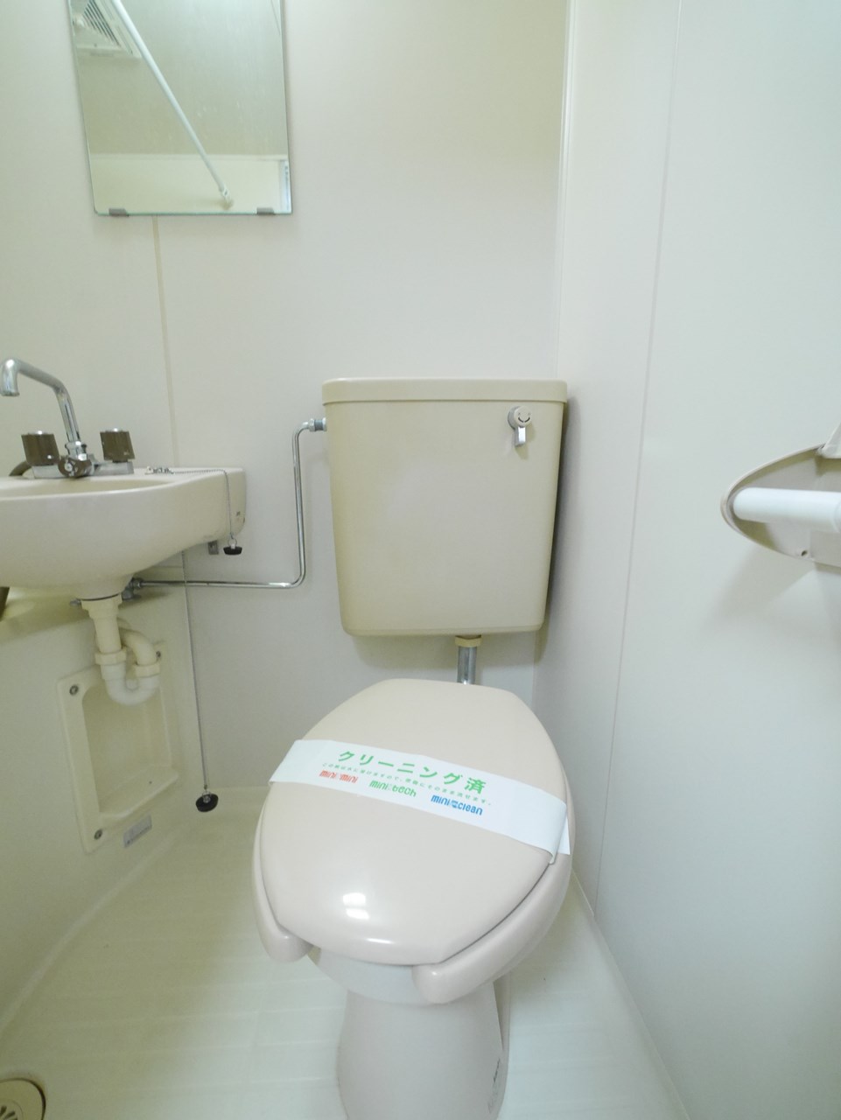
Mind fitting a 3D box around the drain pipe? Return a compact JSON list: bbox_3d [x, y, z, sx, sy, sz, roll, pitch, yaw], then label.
[{"bbox_3d":[-0.506,0.153,0.772,0.090,0.210,0.125,0,11,0],"label":"drain pipe"}]

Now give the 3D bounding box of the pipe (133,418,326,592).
[{"bbox_3d":[-0.372,-0.098,0.867,0.395,0.330,0.045,0,11,0],"label":"pipe"}]

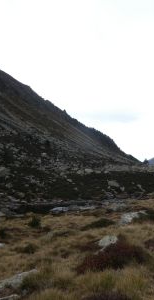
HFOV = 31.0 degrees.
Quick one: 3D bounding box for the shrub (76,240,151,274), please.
[{"bbox_3d":[0.680,1.970,5.200,1.350,0.470,1.000,0,-3,0],"label":"shrub"}]

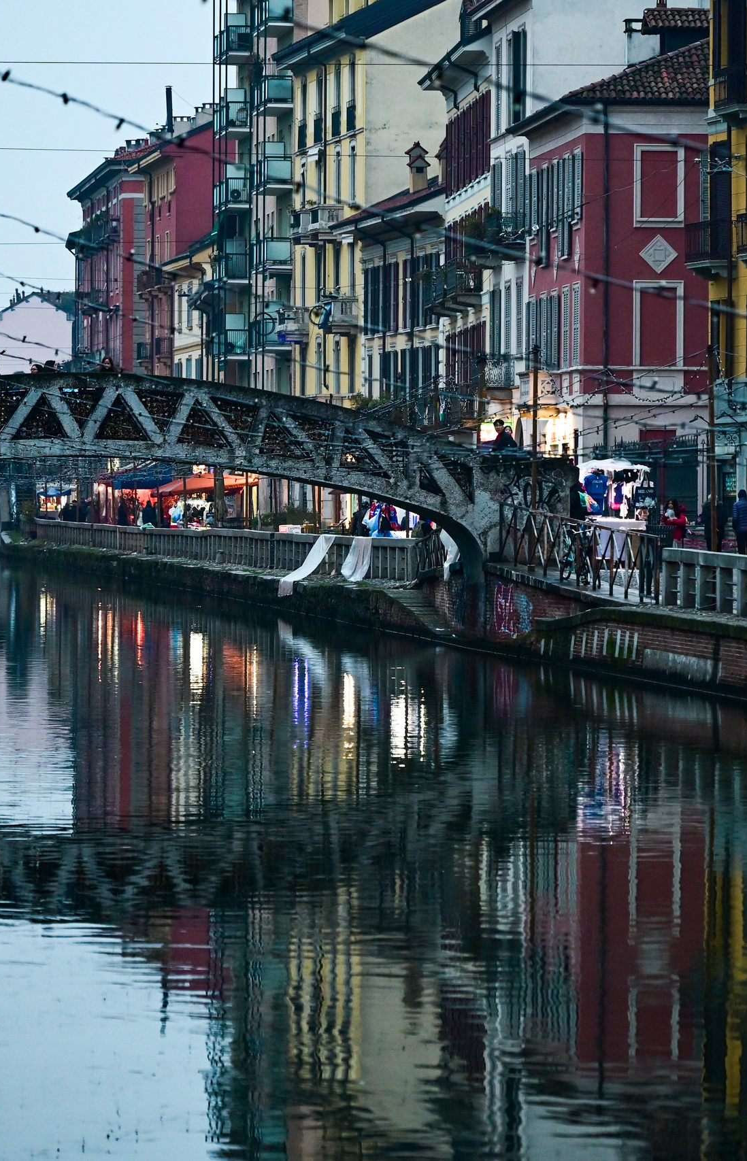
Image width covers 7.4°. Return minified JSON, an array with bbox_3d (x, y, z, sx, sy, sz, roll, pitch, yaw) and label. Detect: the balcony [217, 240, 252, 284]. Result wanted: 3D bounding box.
[{"bbox_3d":[-5.601,-12.646,233.428,0.950,1.650,4.800,0,1,-7],"label":"balcony"}]

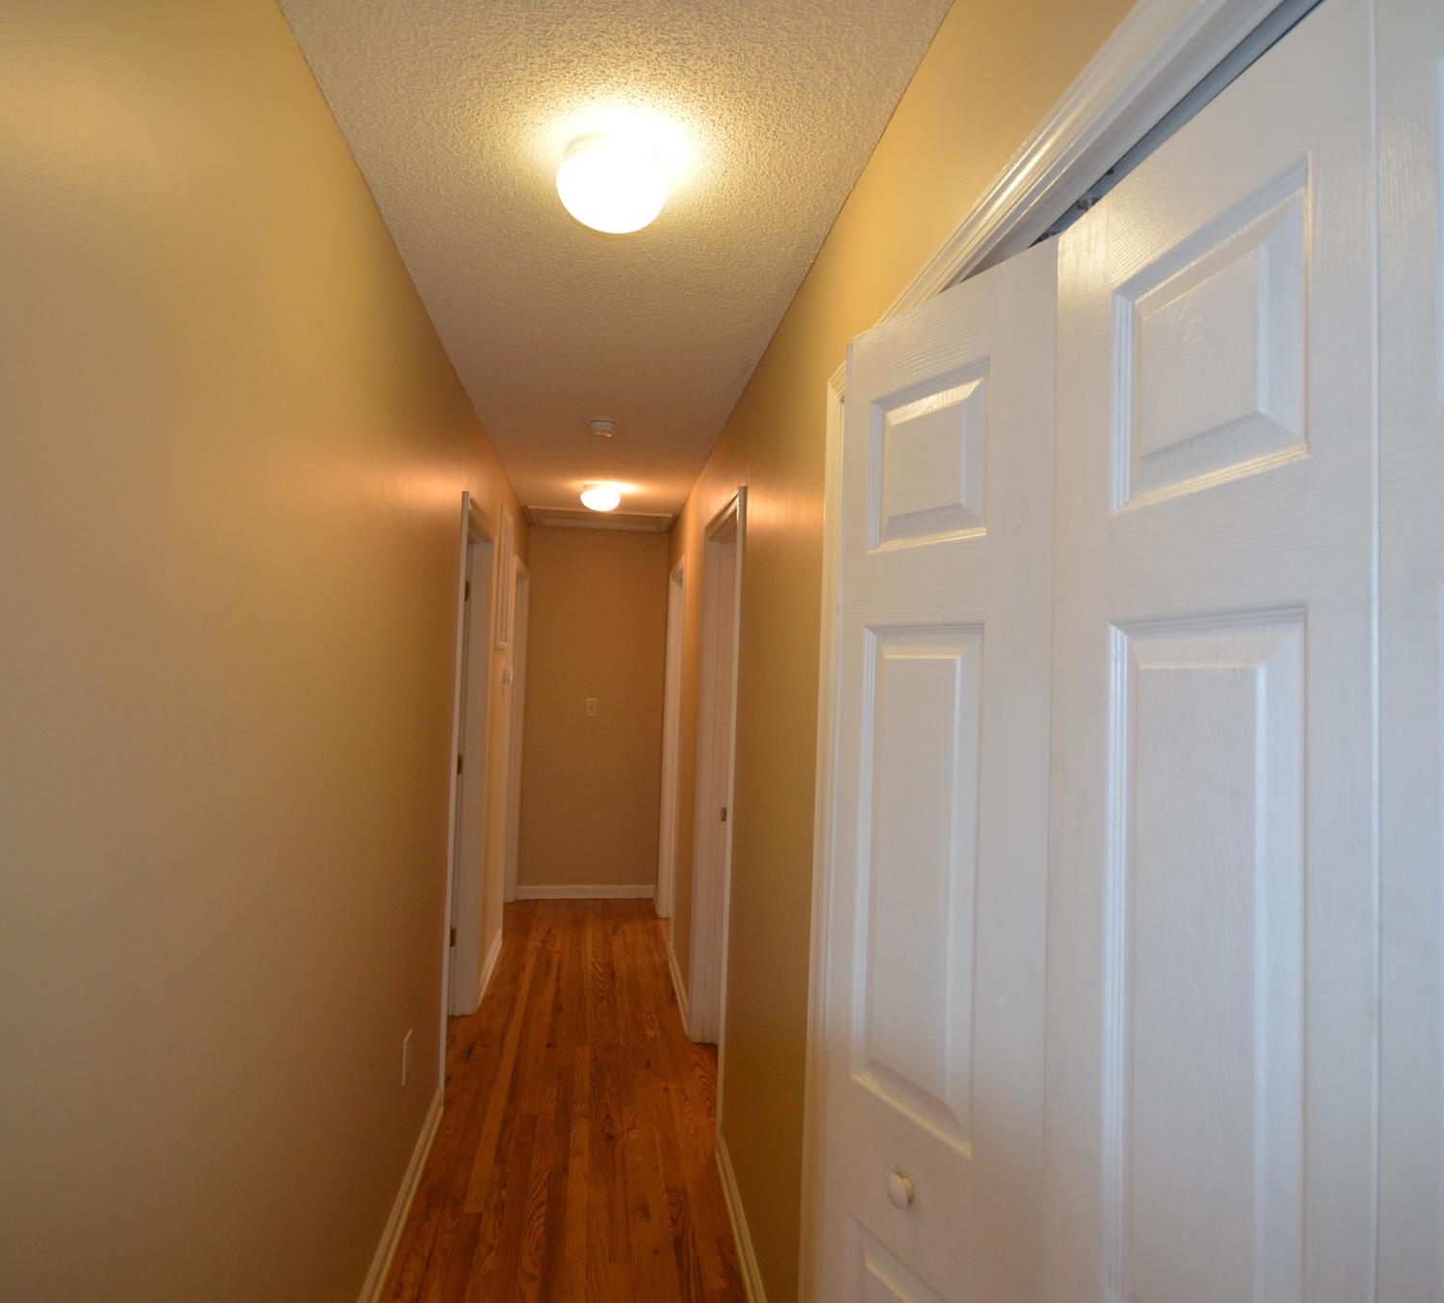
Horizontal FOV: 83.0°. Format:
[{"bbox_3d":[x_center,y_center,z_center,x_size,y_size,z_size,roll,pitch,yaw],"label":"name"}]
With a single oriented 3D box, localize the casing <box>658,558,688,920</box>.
[{"bbox_3d":[-0.247,0.564,4.659,0.100,2.084,0.713,2,-1,-9],"label":"casing"}]

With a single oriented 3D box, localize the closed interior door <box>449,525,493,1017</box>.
[{"bbox_3d":[-1.029,0.533,3.159,0.045,2.010,0.713,2,-1,-9],"label":"closed interior door"}]

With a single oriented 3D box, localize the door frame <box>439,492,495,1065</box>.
[{"bbox_3d":[-1.024,0.501,3.165,0.125,2.084,0.832,2,-1,-9],"label":"door frame"}]

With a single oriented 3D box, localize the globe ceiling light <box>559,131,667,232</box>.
[{"bbox_3d":[-0.197,-0.827,1.464,0.197,0.121,0.197,2,-1,-9],"label":"globe ceiling light"}]

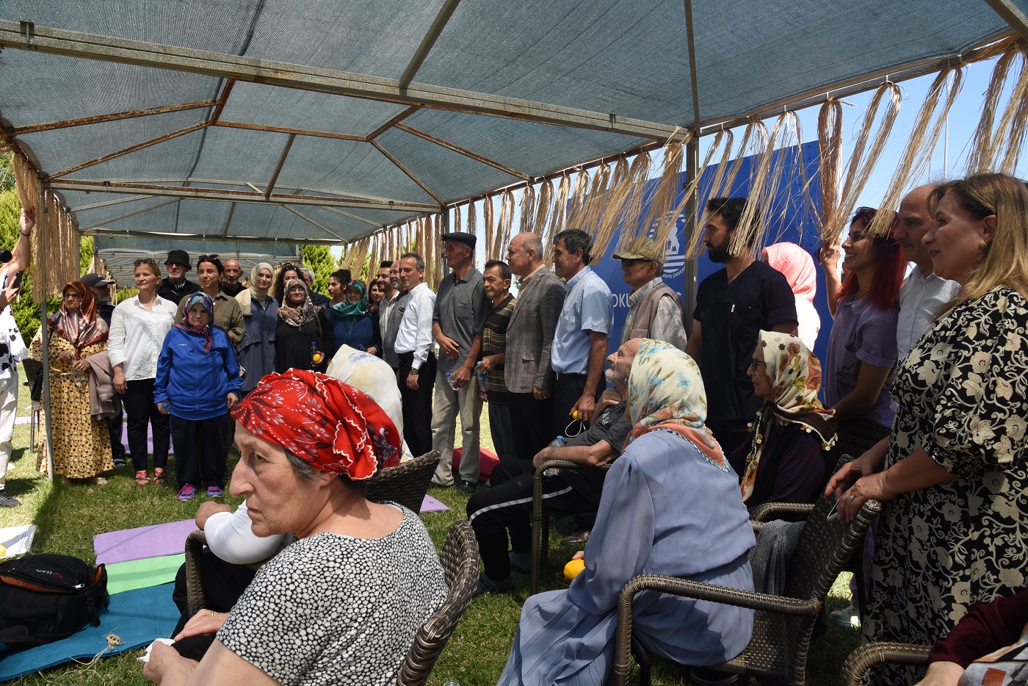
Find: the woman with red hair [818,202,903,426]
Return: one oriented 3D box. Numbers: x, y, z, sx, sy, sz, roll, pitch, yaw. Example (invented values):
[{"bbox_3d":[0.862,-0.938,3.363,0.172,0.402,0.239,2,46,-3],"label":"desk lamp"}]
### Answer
[{"bbox_3d":[1.355,0.291,2.720,0.370,1.646,0.480,0,3,-7],"label":"woman with red hair"}]

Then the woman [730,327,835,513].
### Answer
[{"bbox_3d":[0.760,0.547,2.394,0.750,1.170,0.520,0,3,2],"label":"woman"}]

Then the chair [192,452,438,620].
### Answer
[{"bbox_3d":[-0.555,0.738,2.024,0.600,0.830,0.570,2,4,35],"label":"chair"}]

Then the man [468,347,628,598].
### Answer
[{"bbox_3d":[0.230,0.528,3.014,0.880,1.140,0.560,0,3,3],"label":"man"}]

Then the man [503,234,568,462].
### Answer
[{"bbox_3d":[0.130,0.189,4.097,0.360,1.695,0.520,-1,3,-22],"label":"man"}]

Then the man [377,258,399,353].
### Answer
[{"bbox_3d":[-1.102,0.107,6.015,0.500,1.644,0.320,3,4,43],"label":"man"}]

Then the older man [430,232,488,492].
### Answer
[{"bbox_3d":[-0.381,0.113,4.794,0.380,1.769,0.540,-3,4,-40],"label":"older man"}]

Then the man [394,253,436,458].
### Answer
[{"bbox_3d":[-0.714,0.166,5.017,0.340,1.639,0.500,-2,4,-32],"label":"man"}]

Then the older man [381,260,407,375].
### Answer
[{"bbox_3d":[-0.965,0.148,5.517,0.320,1.619,0.500,-3,4,-40],"label":"older man"}]

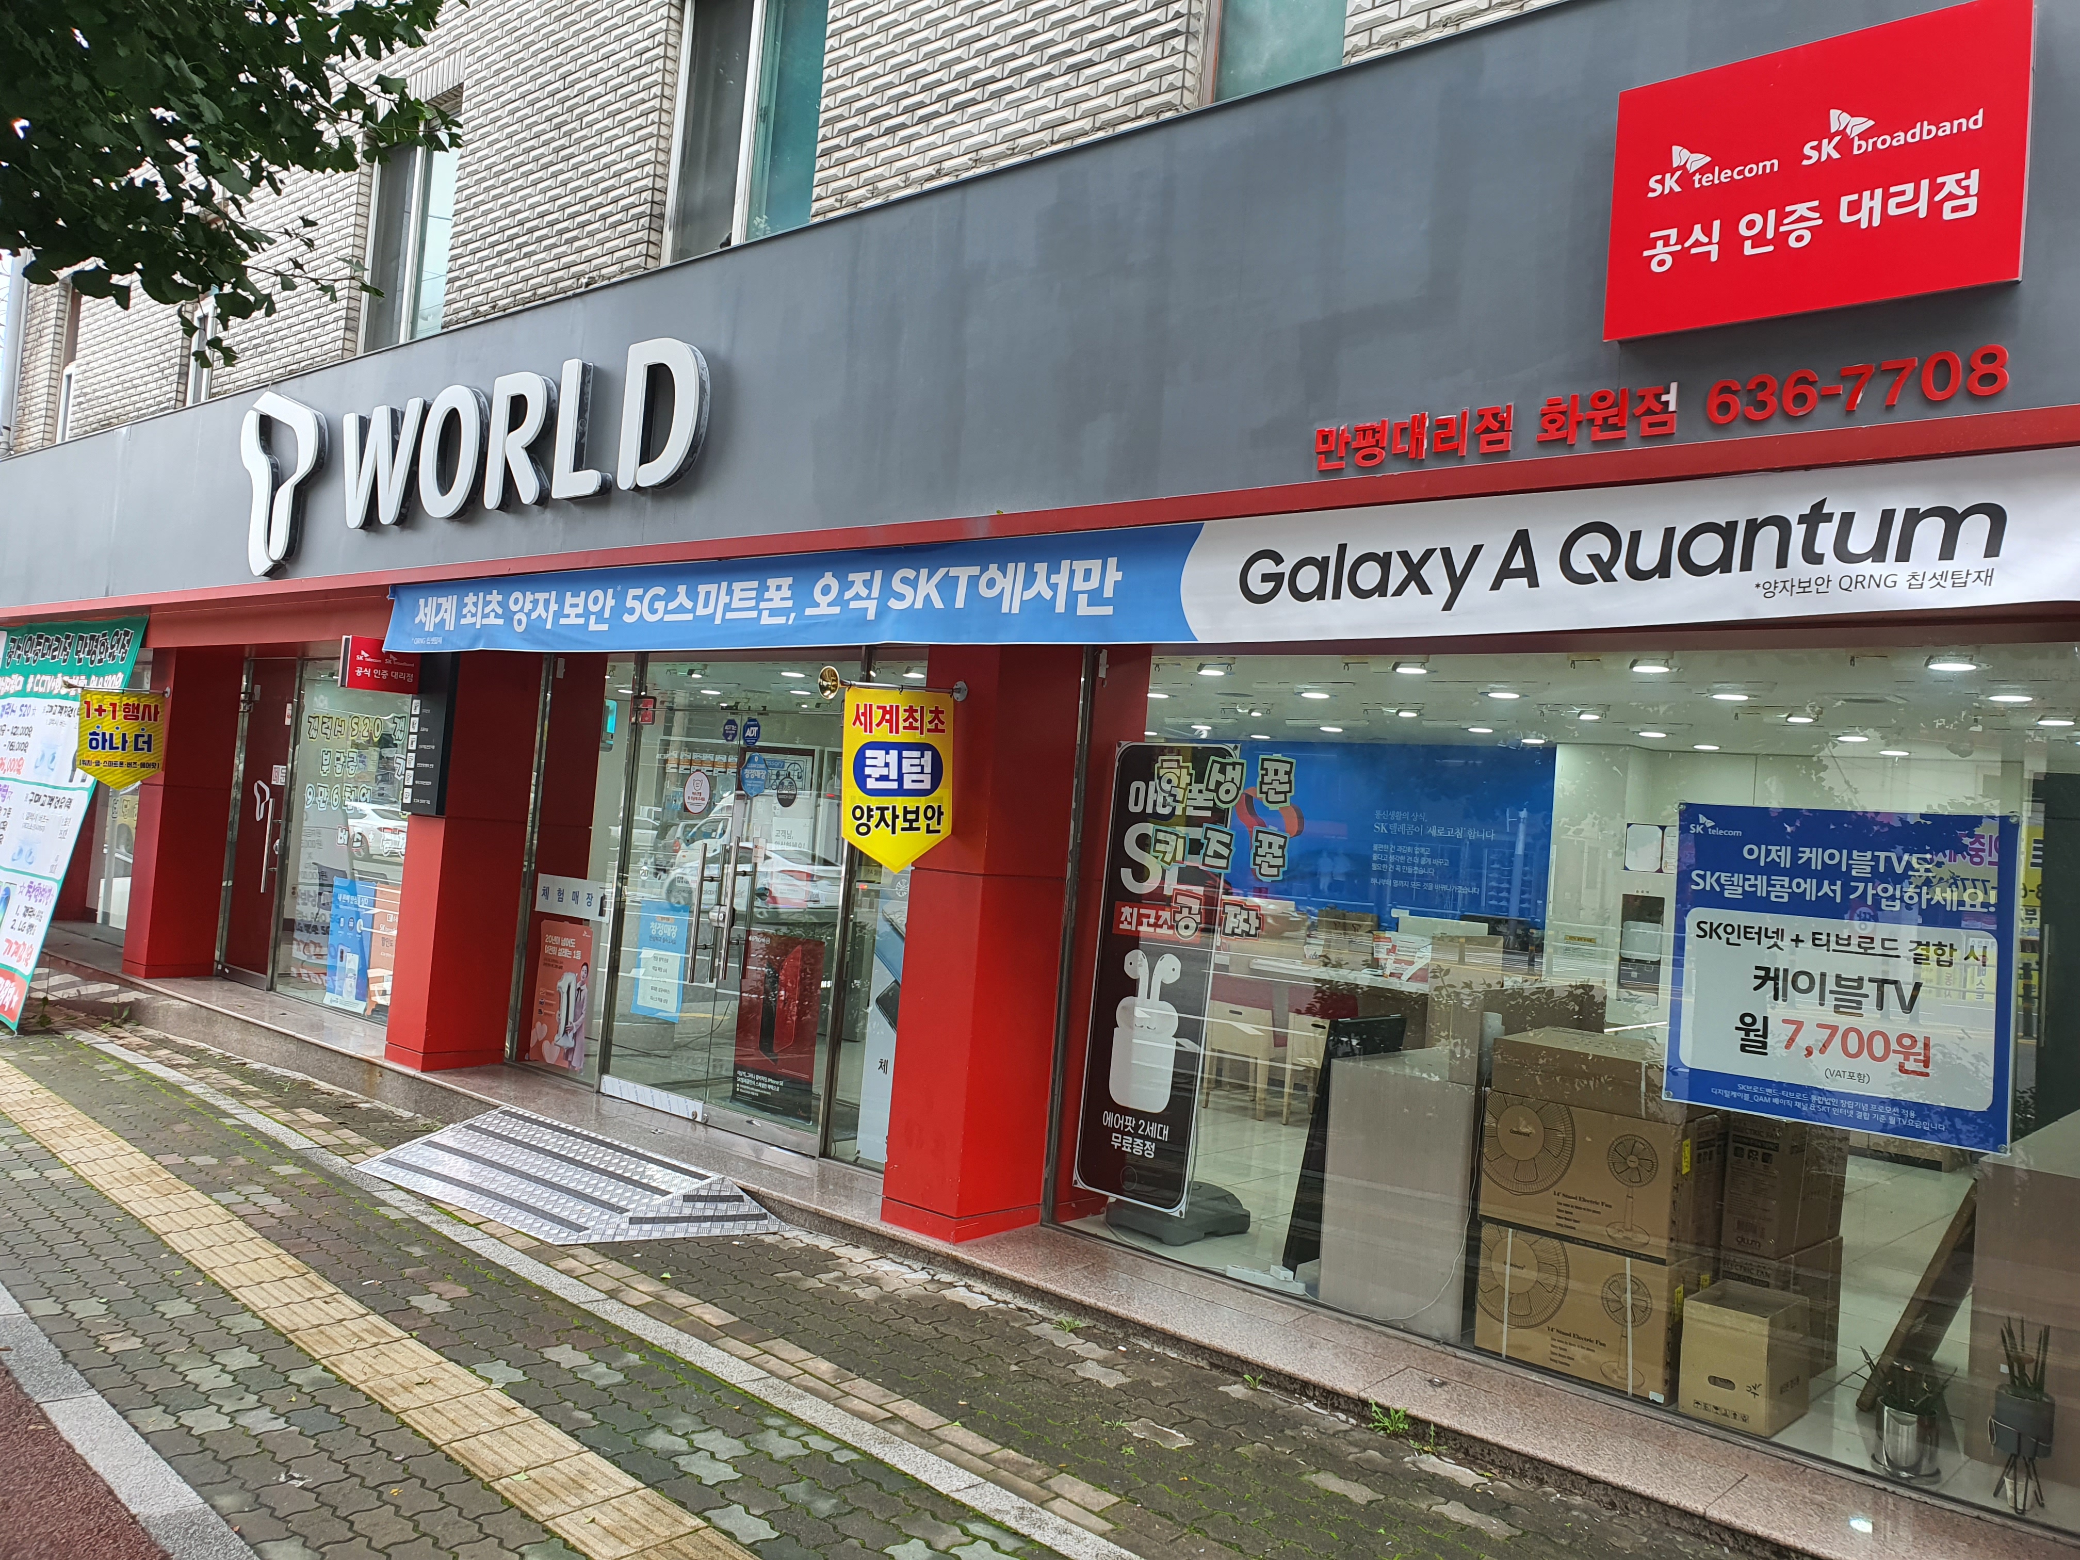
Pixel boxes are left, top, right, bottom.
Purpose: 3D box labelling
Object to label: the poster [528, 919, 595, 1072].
[{"bbox_3d":[-2.675,1.204,8.730,0.507,0.794,0.010,3,-2,41],"label":"poster"}]

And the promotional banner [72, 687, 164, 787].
[{"bbox_3d":[-6.547,-0.274,11.136,0.020,0.698,0.564,3,2,41],"label":"promotional banner"}]

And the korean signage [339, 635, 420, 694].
[{"bbox_3d":[-3.674,-0.625,8.716,0.102,0.273,0.404,3,-2,41],"label":"korean signage"}]

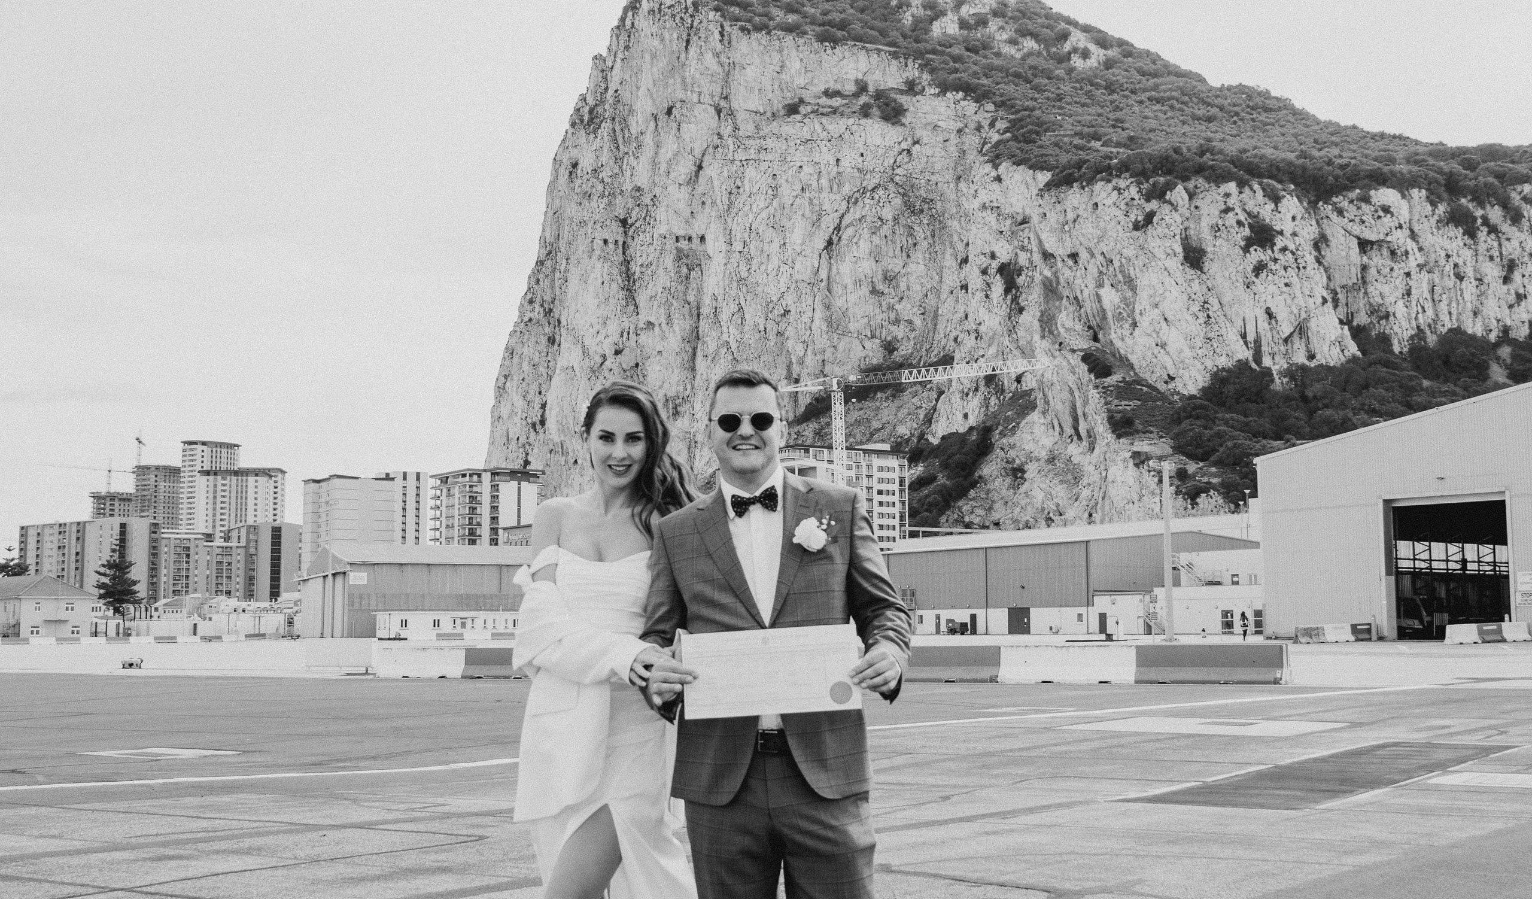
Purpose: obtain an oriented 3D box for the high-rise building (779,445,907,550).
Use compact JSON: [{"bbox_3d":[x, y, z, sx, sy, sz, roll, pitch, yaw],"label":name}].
[{"bbox_3d":[16.047,23.147,446.000,38.000,46.000,20.000,3,-6,-25],"label":"high-rise building"}]

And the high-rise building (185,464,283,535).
[{"bbox_3d":[-277.896,51.812,908.000,40.000,83.000,28.000,3,-7,-28],"label":"high-rise building"}]

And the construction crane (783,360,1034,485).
[{"bbox_3d":[28.021,10.614,357.000,59.000,53.000,2.600,-4,-7,32],"label":"construction crane"}]

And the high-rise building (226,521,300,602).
[{"bbox_3d":[-217.890,55.025,742.000,22.000,43.000,50.000,3,-7,-28],"label":"high-rise building"}]

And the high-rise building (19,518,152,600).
[{"bbox_3d":[-280.895,52.624,712.000,54.000,42.000,25.000,-4,-7,35],"label":"high-rise building"}]

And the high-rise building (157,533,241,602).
[{"bbox_3d":[-233.290,54.738,709.000,33.000,37.000,17.000,3,-7,-28],"label":"high-rise building"}]

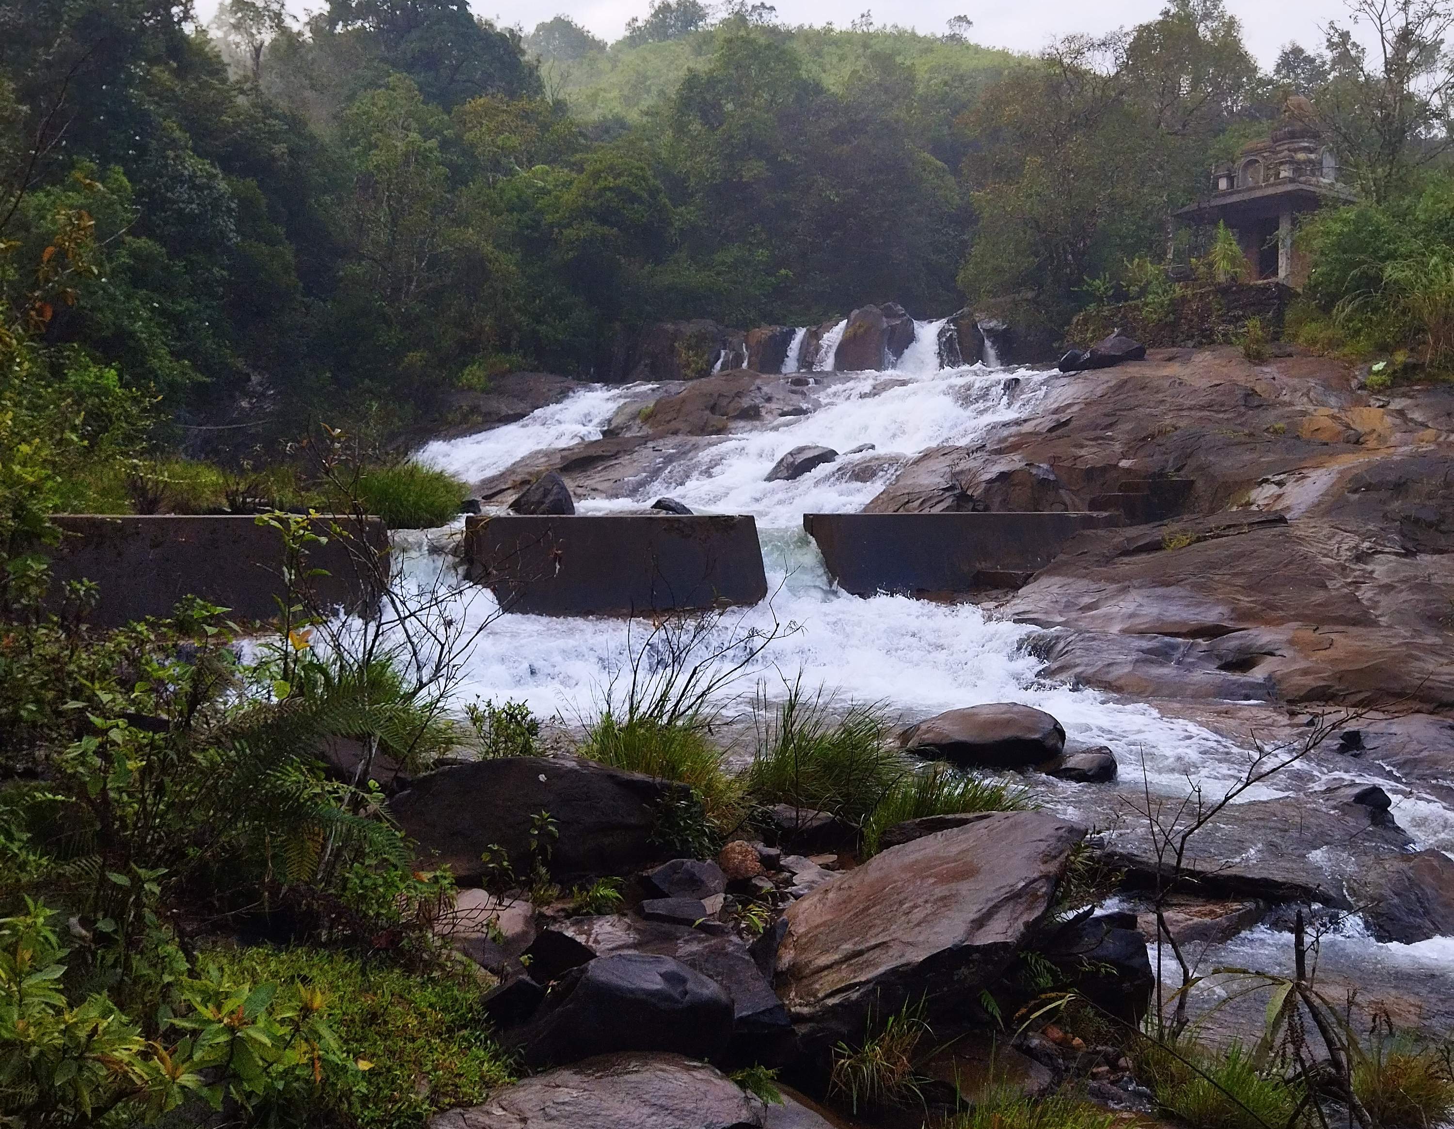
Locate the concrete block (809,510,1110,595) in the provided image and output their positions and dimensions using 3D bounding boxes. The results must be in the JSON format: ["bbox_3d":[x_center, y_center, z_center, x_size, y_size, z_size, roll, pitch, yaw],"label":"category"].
[{"bbox_3d":[3.576,-0.200,22.341,5.700,1.120,0.500,-1,3,-32],"label":"concrete block"}]

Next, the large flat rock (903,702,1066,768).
[{"bbox_3d":[1.674,1.114,9.800,1.050,0.380,0.700,0,2,-6],"label":"large flat rock"}]

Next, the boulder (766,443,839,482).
[{"bbox_3d":[1.363,-1.845,27.500,1.300,0.650,1.000,0,2,0],"label":"boulder"}]

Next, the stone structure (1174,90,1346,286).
[{"bbox_3d":[16.744,-11.341,46.500,4.300,6.000,4.300,-2,3,-37],"label":"stone structure"}]

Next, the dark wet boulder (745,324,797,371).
[{"bbox_3d":[1.307,-6.423,45.000,1.600,1.450,1.300,0,2,0],"label":"dark wet boulder"}]

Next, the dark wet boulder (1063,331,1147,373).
[{"bbox_3d":[10.205,-5.749,41.000,2.250,1.150,1.500,0,2,0],"label":"dark wet boulder"}]

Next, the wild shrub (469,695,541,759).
[{"bbox_3d":[-1.321,0.978,9.000,0.440,0.420,0.420,0,2,0],"label":"wild shrub"}]

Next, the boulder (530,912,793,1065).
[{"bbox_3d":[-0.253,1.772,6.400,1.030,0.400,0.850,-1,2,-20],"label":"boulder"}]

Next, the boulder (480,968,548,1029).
[{"bbox_3d":[-0.837,1.713,5.950,0.260,0.200,0.250,-1,2,-15],"label":"boulder"}]

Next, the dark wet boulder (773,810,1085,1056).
[{"bbox_3d":[0.876,1.578,6.550,1.450,0.680,0.880,-2,3,-38],"label":"dark wet boulder"}]

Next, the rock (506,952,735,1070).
[{"bbox_3d":[-0.413,1.737,5.850,0.870,0.400,0.600,0,2,-10],"label":"rock"}]

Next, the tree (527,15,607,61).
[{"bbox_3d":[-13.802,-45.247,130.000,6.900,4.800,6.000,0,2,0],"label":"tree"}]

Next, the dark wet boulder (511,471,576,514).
[{"bbox_3d":[-2.552,-0.948,20.800,0.900,0.720,0.750,0,2,0],"label":"dark wet boulder"}]

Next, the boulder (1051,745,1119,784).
[{"bbox_3d":[2.582,1.447,10.900,0.460,0.250,0.380,0,2,0],"label":"boulder"}]

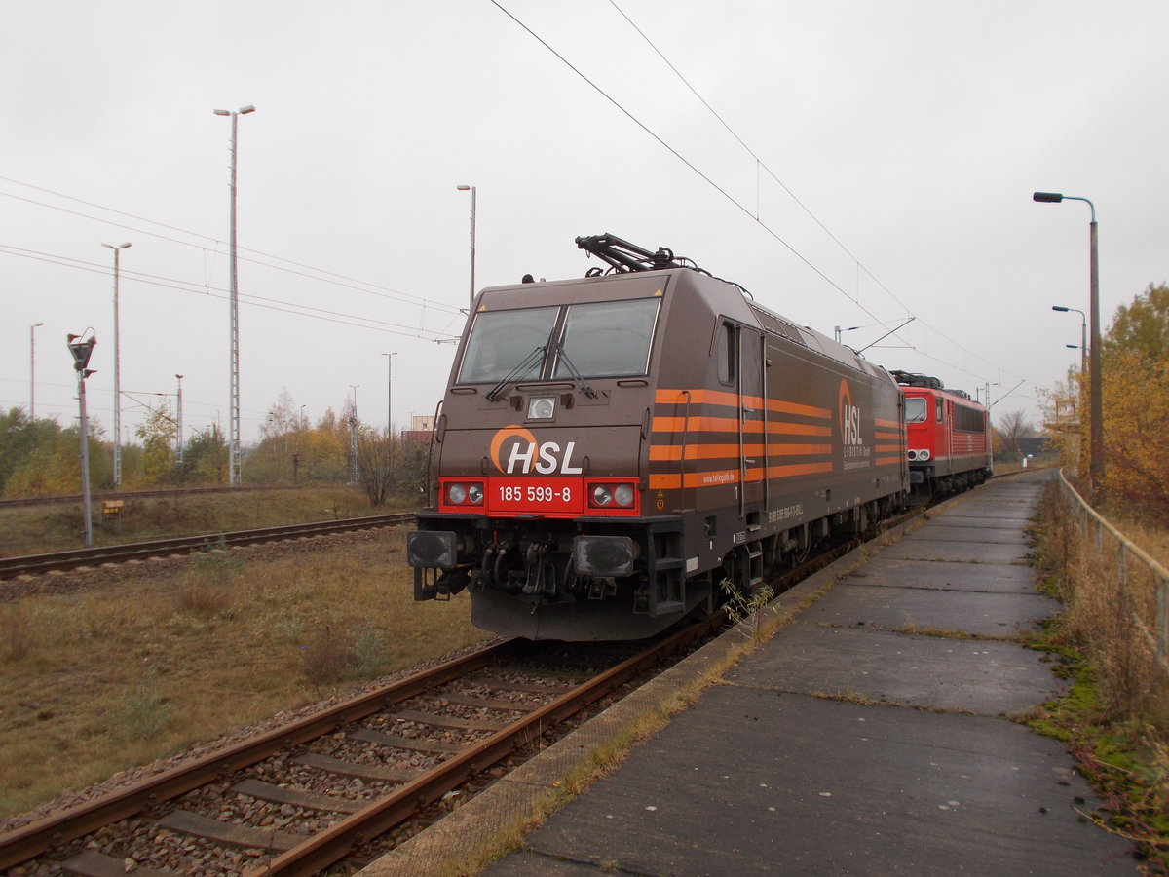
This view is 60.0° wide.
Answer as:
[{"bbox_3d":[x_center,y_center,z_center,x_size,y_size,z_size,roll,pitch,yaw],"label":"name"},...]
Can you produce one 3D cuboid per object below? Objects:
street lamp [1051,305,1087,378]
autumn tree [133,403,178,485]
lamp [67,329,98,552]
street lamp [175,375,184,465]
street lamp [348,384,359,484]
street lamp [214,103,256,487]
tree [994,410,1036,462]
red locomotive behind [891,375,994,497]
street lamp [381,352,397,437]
[{"bbox_3d":[18.814,-1.650,39.211,1.250,6.940,0.300,-1,-1,26],"label":"street lamp"},{"bbox_3d":[-25.413,0.403,60.000,2.600,4.900,2.500,0,-1,0],"label":"autumn tree"},{"bbox_3d":[-11.356,-0.005,23.000,0.600,4.950,0.420,-3,-1,23],"label":"lamp"},{"bbox_3d":[-28.731,-0.294,72.000,0.700,8.370,0.420,-1,-1,23],"label":"street lamp"},{"bbox_3d":[-18.835,-0.370,83.000,1.050,7.980,0.600,-1,-1,23],"label":"street lamp"},{"bbox_3d":[-17.590,-7.118,51.000,2.350,19.260,0.500,-1,-1,23],"label":"street lamp"},{"bbox_3d":[45.848,-0.157,108.000,4.200,5.760,4.000,0,-1,0],"label":"tree"},{"bbox_3d":[13.900,0.048,40.700,3.050,4.500,19.400,-1,-1,26],"label":"red locomotive behind"},{"bbox_3d":[-25.000,-3.640,130.000,2.300,14.900,0.500,-1,-1,23],"label":"street lamp"}]

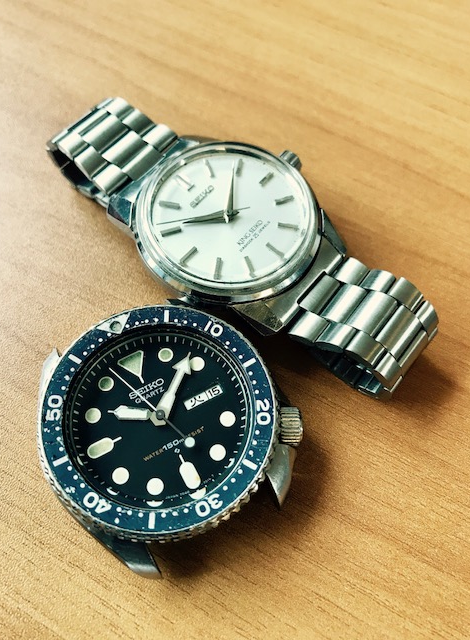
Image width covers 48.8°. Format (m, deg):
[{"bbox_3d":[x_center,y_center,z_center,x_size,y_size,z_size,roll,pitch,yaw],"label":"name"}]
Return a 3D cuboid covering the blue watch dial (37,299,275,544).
[{"bbox_3d":[-0.013,0.016,0.088,0.042,0.005,0.042,1,65,-2],"label":"blue watch dial"}]

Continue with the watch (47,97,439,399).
[{"bbox_3d":[0.000,-0.018,0.105,0.086,0.021,0.041,39,71,12],"label":"watch"}]

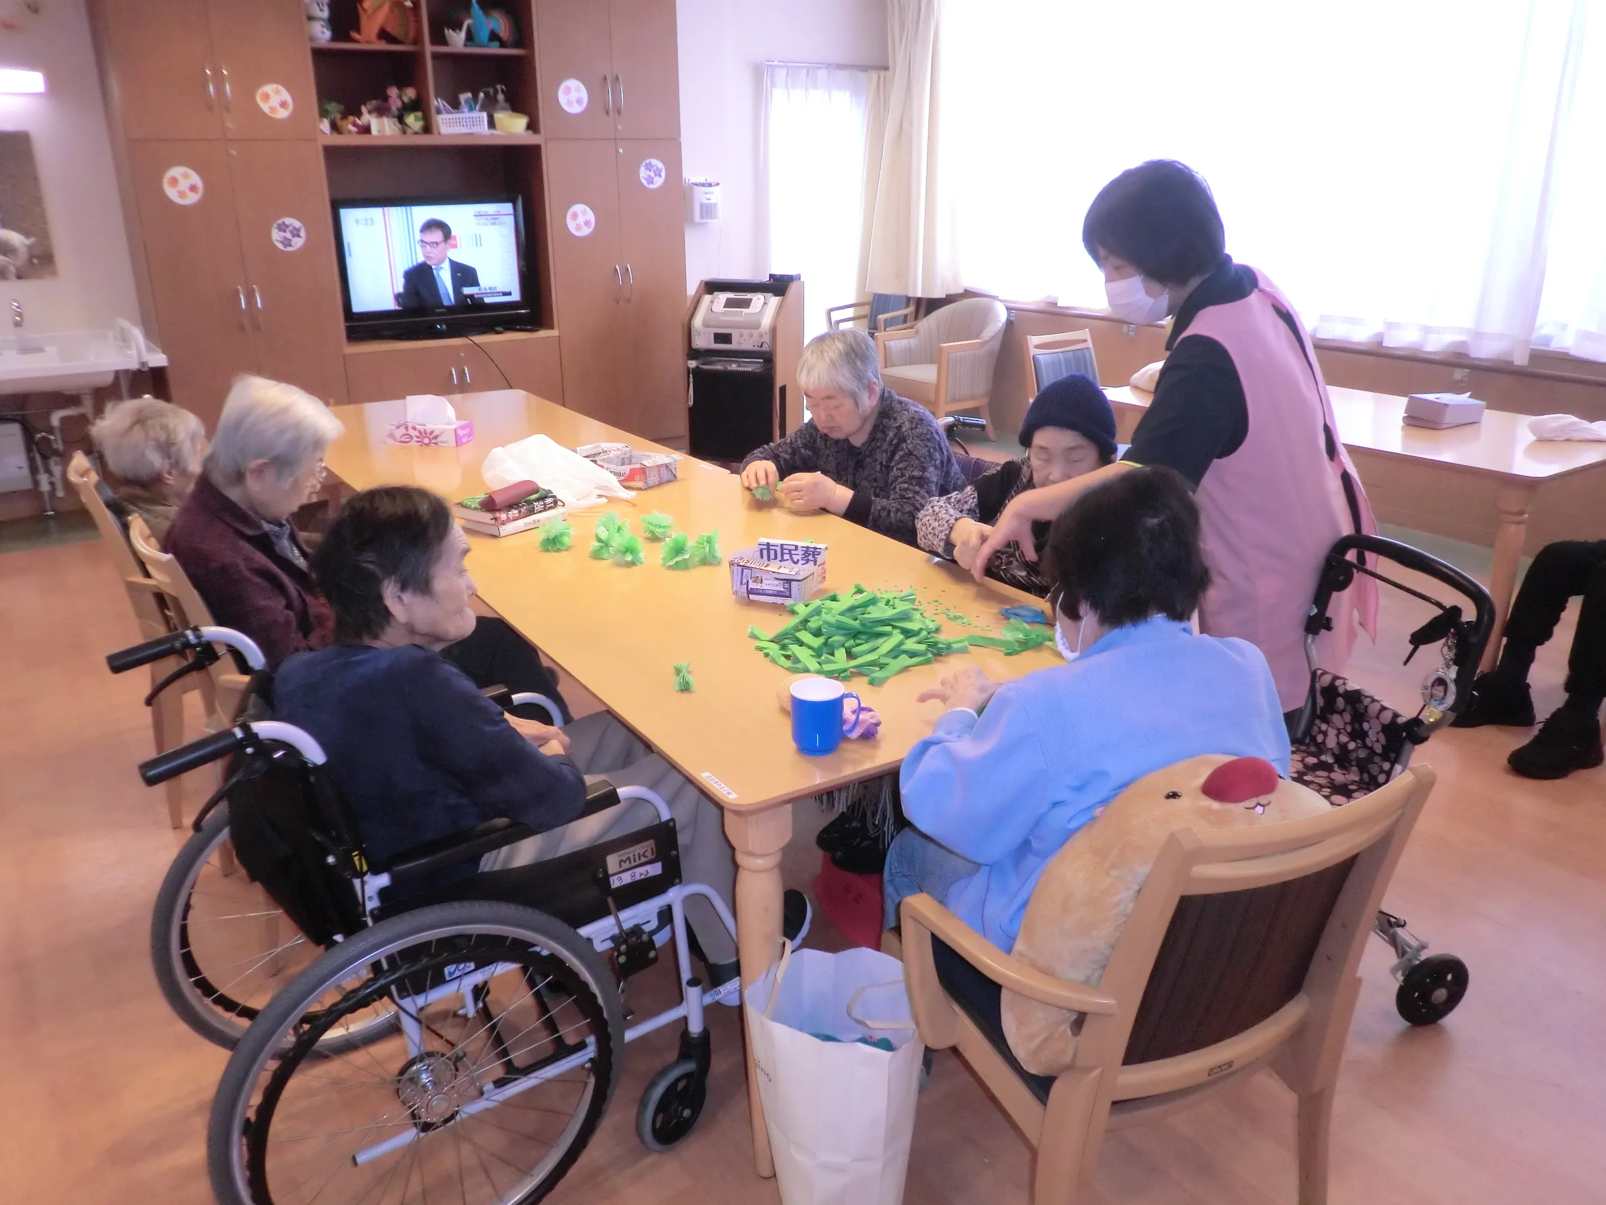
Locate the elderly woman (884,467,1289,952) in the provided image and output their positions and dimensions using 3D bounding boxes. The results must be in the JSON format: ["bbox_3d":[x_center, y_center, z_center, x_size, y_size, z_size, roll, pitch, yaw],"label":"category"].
[{"bbox_3d":[0.386,0.364,1.796,0.500,1.110,0.680,-12,22,-30],"label":"elderly woman"}]

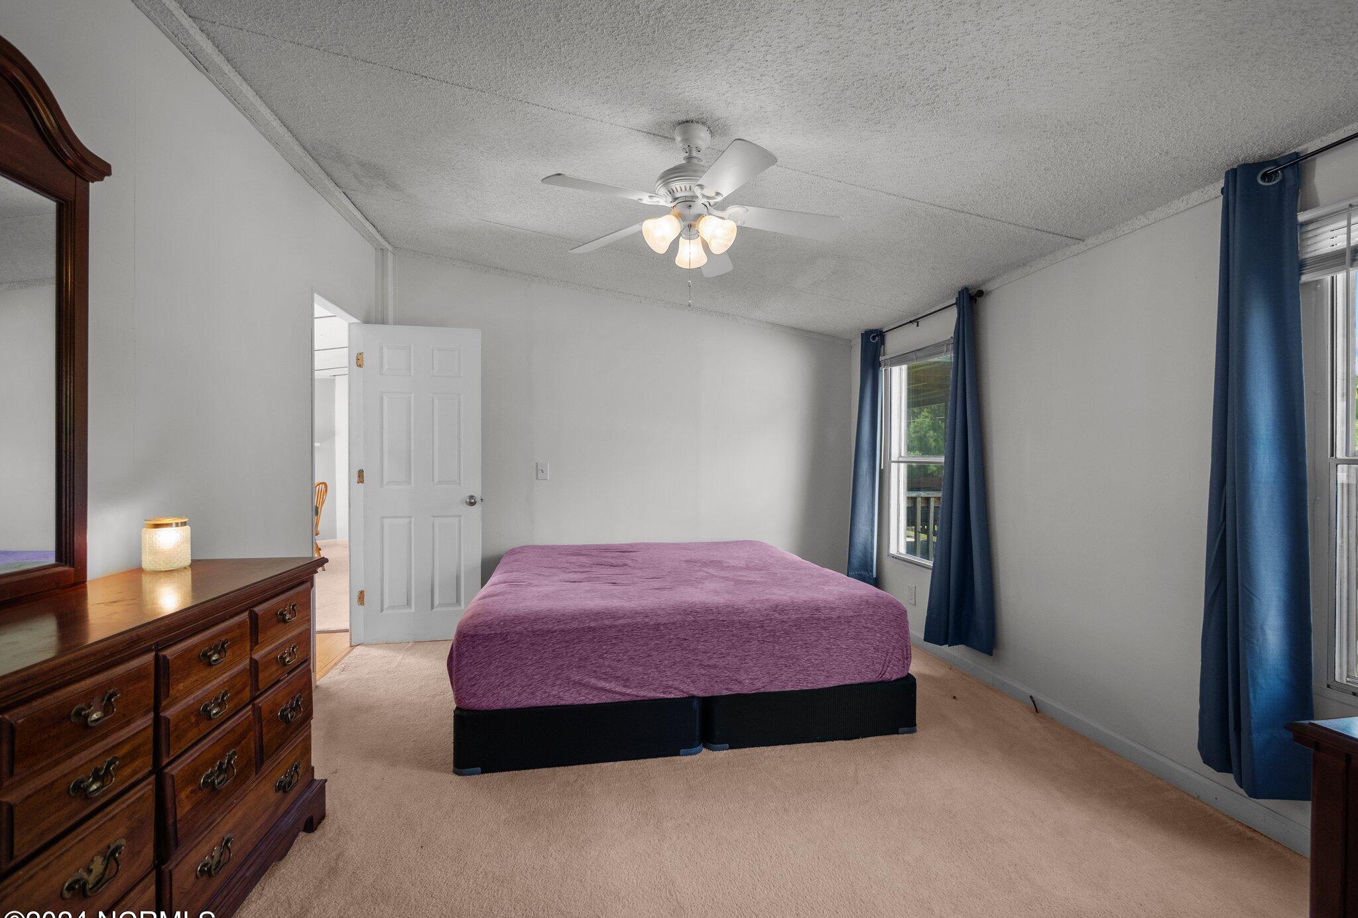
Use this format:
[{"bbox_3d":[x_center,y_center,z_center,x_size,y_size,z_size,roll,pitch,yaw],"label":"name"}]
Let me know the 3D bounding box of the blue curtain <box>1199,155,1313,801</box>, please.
[{"bbox_3d":[1.797,0.057,1.722,0.130,1.914,0.250,0,0,-12],"label":"blue curtain"}]

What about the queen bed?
[{"bbox_3d":[-0.066,0.895,3.122,1.925,0.610,1.780,0,0,-10],"label":"queen bed"}]

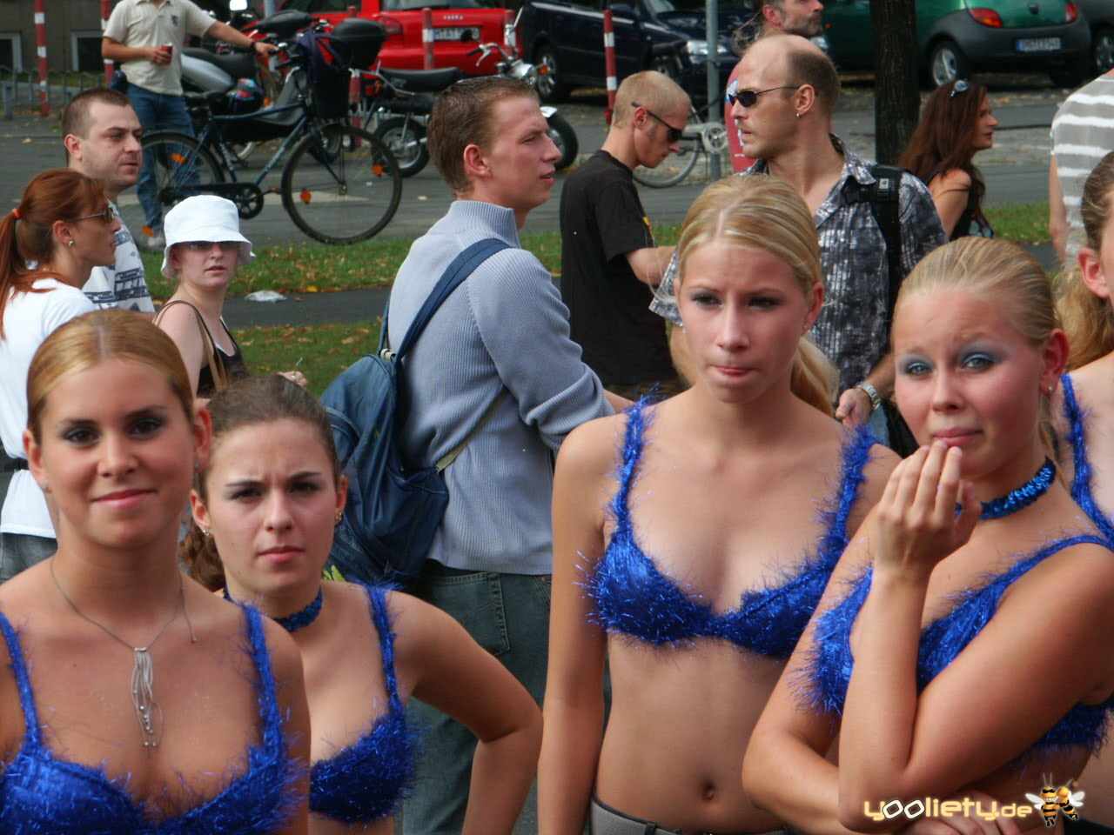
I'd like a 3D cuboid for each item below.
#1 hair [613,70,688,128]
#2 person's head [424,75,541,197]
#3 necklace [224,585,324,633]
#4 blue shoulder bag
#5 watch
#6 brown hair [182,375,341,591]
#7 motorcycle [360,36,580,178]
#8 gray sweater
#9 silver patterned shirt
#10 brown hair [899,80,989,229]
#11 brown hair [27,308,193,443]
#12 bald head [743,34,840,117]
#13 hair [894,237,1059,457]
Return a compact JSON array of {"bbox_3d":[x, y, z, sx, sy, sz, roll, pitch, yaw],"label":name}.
[{"bbox_3d":[0.223,-0.769,12.300,0.185,0.165,0.158,22,2,2],"label":"hair"},{"bbox_3d":[-0.115,-0.484,8.800,0.230,0.235,0.170,-1,5,4],"label":"person's head"},{"bbox_3d":[-0.304,0.204,5.380,0.112,0.055,0.112,-2,6,-2],"label":"necklace"},{"bbox_3d":[-0.250,-0.010,8.720,0.290,0.600,0.340,-6,7,-33],"label":"blue shoulder bag"},{"bbox_3d":[0.565,-0.036,9.200,0.062,0.058,0.036,24,51,38],"label":"watch"},{"bbox_3d":[-0.317,0.068,5.380,0.175,0.245,0.230,-7,3,-7],"label":"brown hair"},{"bbox_3d":[-0.624,-2.212,35.800,1.550,1.030,0.680,-3,6,-8],"label":"motorcycle"},{"bbox_3d":[-0.102,-0.053,8.830,0.360,0.655,0.480,-6,7,-33],"label":"gray sweater"},{"bbox_3d":[0.460,-0.272,9.600,0.550,0.570,0.310,-1,6,12],"label":"silver patterned shirt"},{"bbox_3d":[1.187,-0.808,15.400,0.270,0.440,0.240,-1,6,12],"label":"brown hair"},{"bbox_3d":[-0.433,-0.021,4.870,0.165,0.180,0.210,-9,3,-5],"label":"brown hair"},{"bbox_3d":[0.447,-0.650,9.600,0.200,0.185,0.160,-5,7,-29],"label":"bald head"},{"bbox_3d":[0.411,-0.070,4.920,0.170,0.220,0.210,-3,6,25],"label":"hair"}]

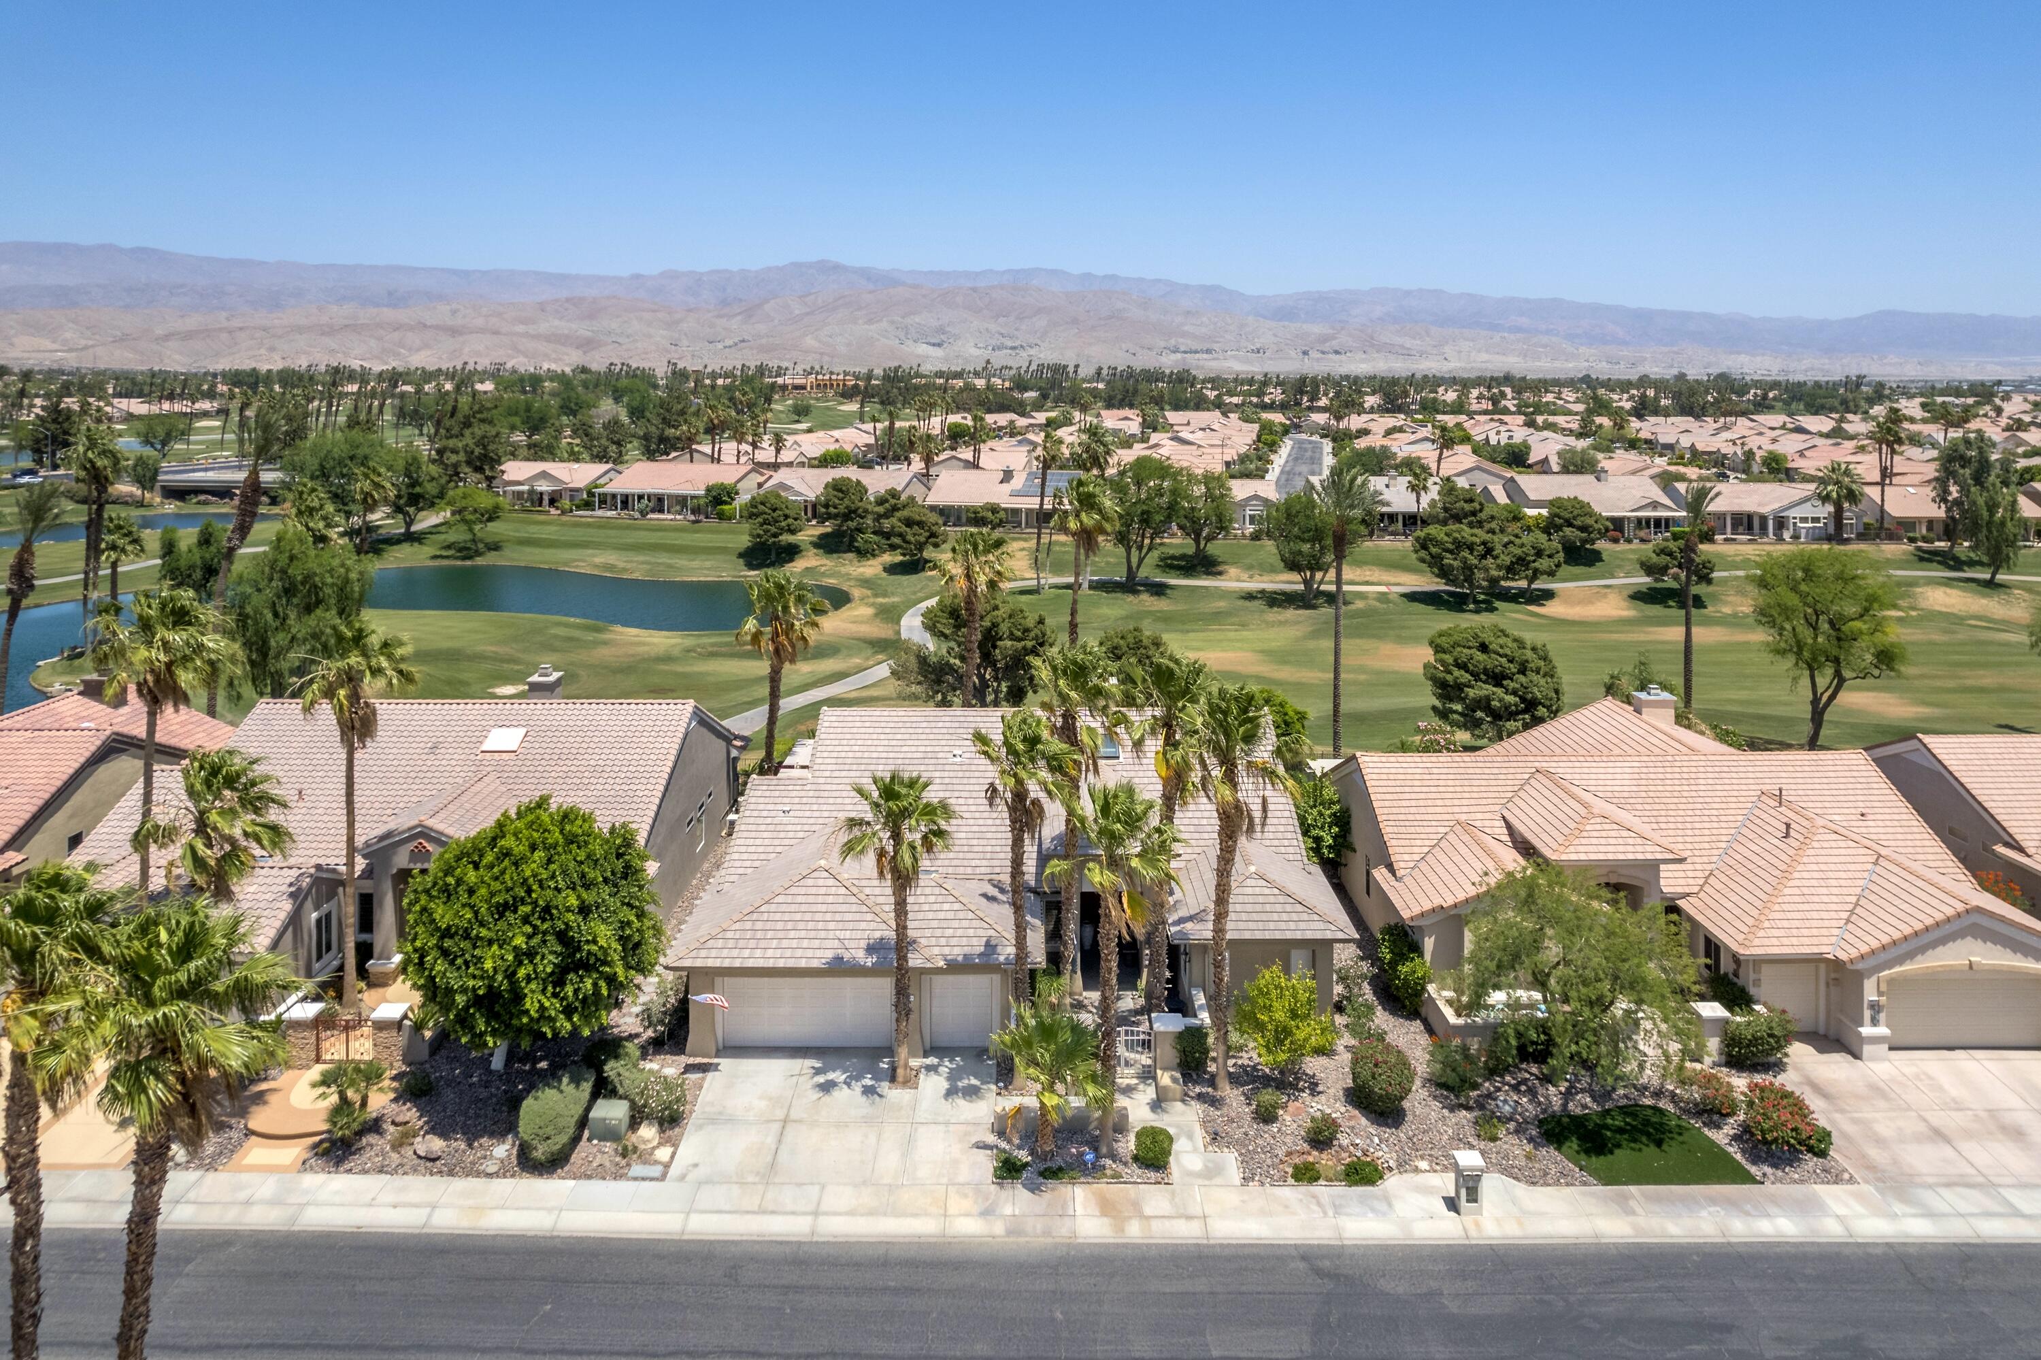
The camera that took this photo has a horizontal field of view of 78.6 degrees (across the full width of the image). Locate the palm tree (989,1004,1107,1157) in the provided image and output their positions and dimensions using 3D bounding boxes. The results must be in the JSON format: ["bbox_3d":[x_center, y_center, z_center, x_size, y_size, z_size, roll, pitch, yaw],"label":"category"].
[{"bbox_3d":[0.695,9.903,30.575,2.843,3.965,2.843,0,14,0],"label":"palm tree"}]

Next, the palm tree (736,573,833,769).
[{"bbox_3d":[-10.806,-0.081,57.497,4.419,10.064,4.419,0,14,0],"label":"palm tree"}]

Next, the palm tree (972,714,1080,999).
[{"bbox_3d":[0.102,5.967,32.761,2.800,10.700,2.800,0,13,0],"label":"palm tree"}]

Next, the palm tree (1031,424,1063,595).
[{"bbox_3d":[2.374,-14.674,109.175,2.930,14.470,2.930,0,14,0],"label":"palm tree"}]

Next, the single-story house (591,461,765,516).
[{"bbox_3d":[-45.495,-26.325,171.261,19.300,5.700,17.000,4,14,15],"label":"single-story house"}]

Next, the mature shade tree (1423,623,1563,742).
[{"bbox_3d":[24.726,0.415,65.204,7.190,6.630,7.190,0,14,0],"label":"mature shade tree"}]

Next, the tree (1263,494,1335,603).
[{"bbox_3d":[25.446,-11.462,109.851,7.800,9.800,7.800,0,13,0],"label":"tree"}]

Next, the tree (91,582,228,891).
[{"bbox_3d":[-23.222,4.296,33.655,3.680,13.670,3.680,0,14,0],"label":"tree"}]

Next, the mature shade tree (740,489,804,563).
[{"bbox_3d":[-25.595,-16.024,128.795,6.585,7.405,6.585,0,14,0],"label":"mature shade tree"}]

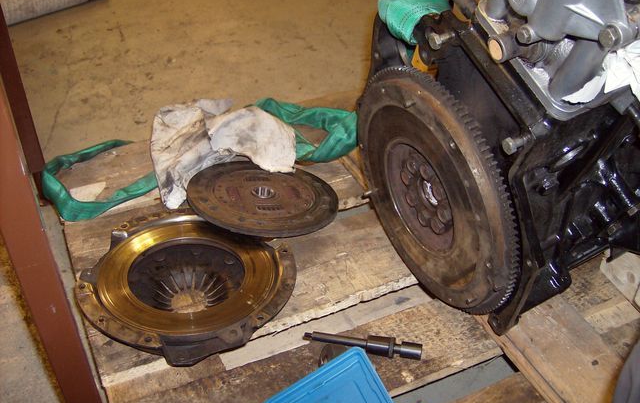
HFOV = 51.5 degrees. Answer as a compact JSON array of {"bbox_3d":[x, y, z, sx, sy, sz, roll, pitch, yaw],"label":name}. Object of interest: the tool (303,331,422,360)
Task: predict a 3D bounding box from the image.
[{"bbox_3d":[0.049,0.162,0.762,0.136,0.021,0.021,6,36,7],"label":"tool"}]

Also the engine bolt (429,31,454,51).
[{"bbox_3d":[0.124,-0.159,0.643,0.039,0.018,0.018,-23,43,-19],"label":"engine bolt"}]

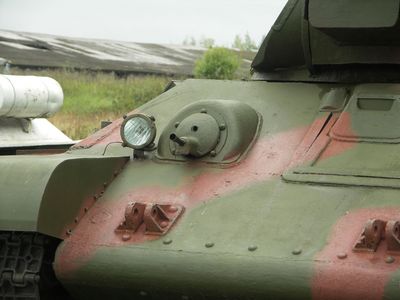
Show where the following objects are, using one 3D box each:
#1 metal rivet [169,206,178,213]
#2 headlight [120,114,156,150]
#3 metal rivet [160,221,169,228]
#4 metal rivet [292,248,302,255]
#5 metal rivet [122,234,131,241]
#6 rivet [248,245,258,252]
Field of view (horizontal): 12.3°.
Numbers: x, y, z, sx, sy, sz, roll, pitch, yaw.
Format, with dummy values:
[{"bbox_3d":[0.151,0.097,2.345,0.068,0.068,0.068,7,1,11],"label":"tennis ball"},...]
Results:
[{"bbox_3d":[-0.114,0.254,7.955,0.037,0.014,0.037,3,35,31],"label":"metal rivet"},{"bbox_3d":[-0.273,-0.080,8.420,0.157,0.157,0.100,3,5,27],"label":"headlight"},{"bbox_3d":[-0.151,0.316,7.868,0.037,0.014,0.037,-13,30,7],"label":"metal rivet"},{"bbox_3d":[0.392,0.411,7.483,0.038,0.014,0.038,3,35,31],"label":"metal rivet"},{"bbox_3d":[-0.310,0.373,7.904,0.038,0.014,0.038,3,35,31],"label":"metal rivet"},{"bbox_3d":[0.217,0.402,7.588,0.038,0.014,0.038,3,35,31],"label":"rivet"}]

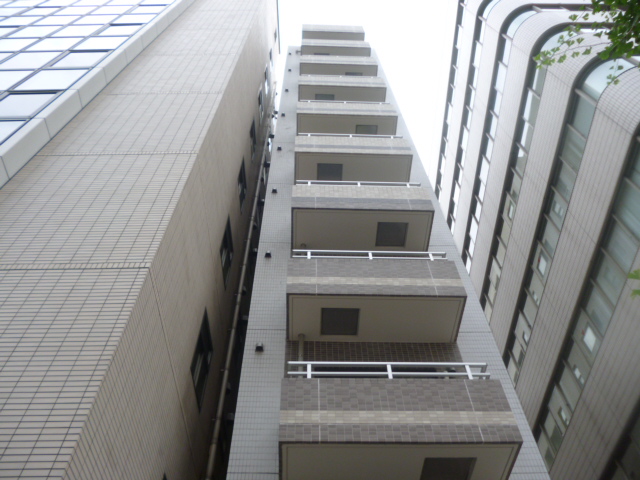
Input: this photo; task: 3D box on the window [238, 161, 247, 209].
[{"bbox_3d":[-2.272,-1.606,15.056,0.120,1.480,1.110,-1,-56,0],"label":"window"}]

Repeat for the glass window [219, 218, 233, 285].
[{"bbox_3d":[-2.218,0.291,12.258,0.120,1.480,1.110,-1,-56,0],"label":"glass window"}]

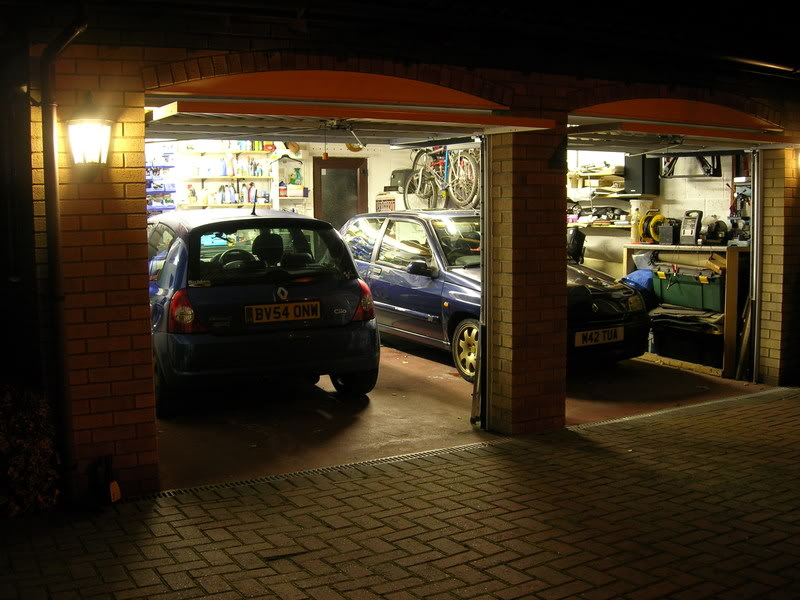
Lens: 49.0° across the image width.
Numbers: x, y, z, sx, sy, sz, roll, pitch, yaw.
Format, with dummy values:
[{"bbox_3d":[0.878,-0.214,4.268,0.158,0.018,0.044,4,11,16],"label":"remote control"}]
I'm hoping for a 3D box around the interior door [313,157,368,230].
[{"bbox_3d":[-0.785,-0.865,11.689,0.810,2.050,0.080,-4,7,-28],"label":"interior door"}]

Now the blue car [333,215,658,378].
[{"bbox_3d":[0.648,-0.192,8.246,1.640,1.400,3.710,-4,7,-30],"label":"blue car"}]

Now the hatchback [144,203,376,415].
[{"bbox_3d":[-1.633,-0.070,7.235,1.640,1.420,3.810,-4,7,-30],"label":"hatchback"}]

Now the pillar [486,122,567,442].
[{"bbox_3d":[0.790,-0.138,5.440,0.430,1.870,0.310,-4,7,-28],"label":"pillar"}]

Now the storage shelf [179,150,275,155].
[{"bbox_3d":[-2.119,-1.800,10.737,1.200,0.050,0.250,-4,7,-28],"label":"storage shelf"}]

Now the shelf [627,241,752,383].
[{"bbox_3d":[2.570,0.050,7.420,0.580,1.030,1.420,-4,7,-28],"label":"shelf"}]

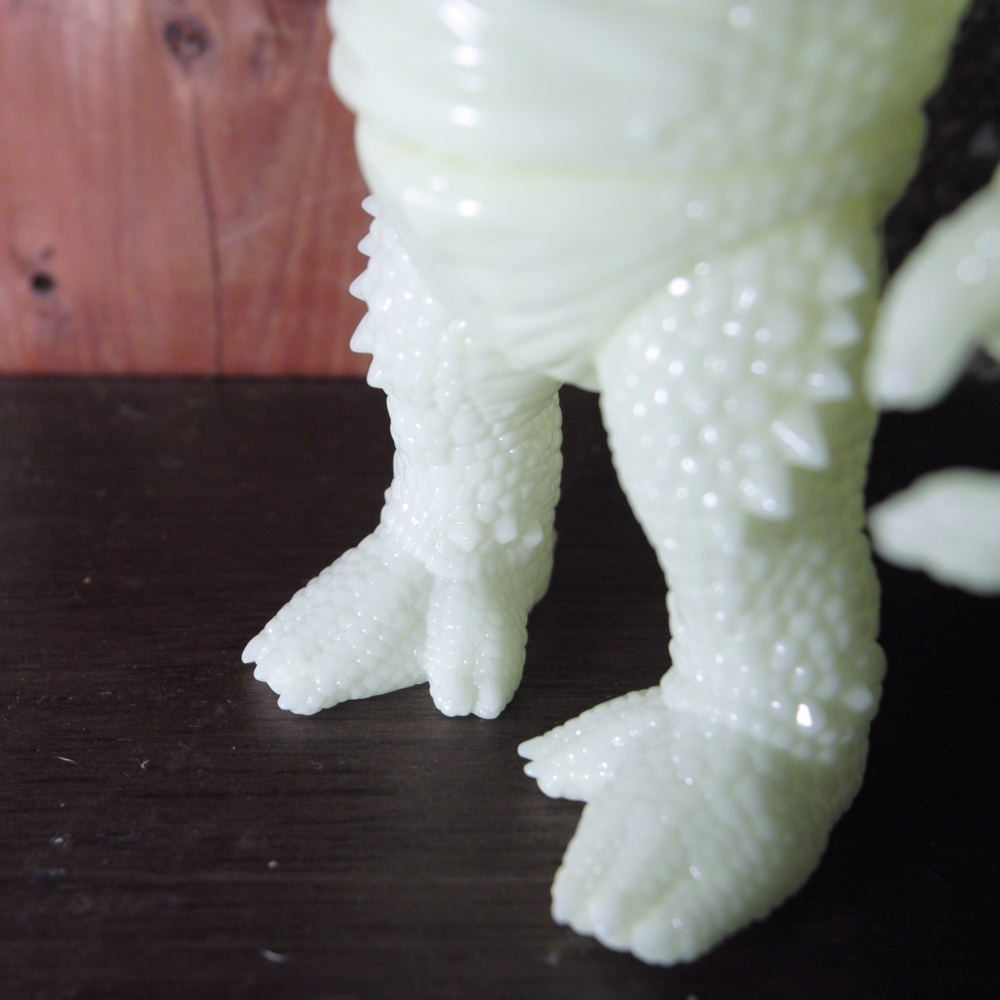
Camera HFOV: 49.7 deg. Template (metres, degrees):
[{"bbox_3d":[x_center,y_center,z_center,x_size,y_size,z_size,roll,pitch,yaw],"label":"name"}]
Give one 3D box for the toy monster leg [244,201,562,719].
[{"bbox_3d":[-0.013,-0.012,0.199,0.053,0.089,0.069,22,34,36],"label":"toy monster leg"}]

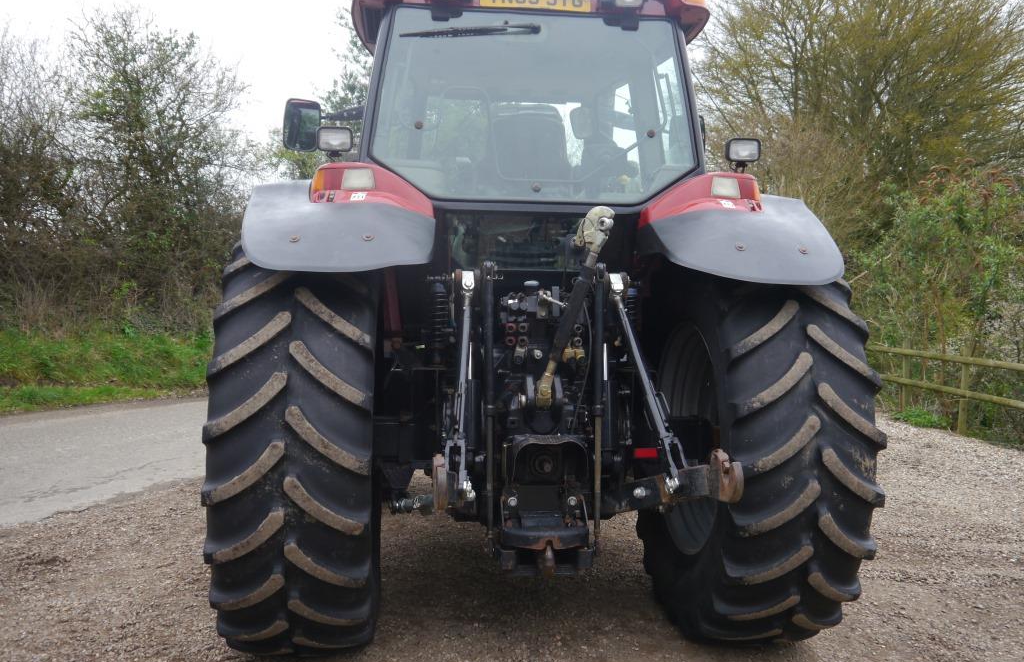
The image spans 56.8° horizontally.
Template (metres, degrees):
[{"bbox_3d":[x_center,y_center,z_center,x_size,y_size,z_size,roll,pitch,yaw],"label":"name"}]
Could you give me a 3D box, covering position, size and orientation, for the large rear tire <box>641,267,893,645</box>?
[{"bbox_3d":[1.048,0.472,4.369,0.615,1.757,1.807,1,0,-5],"label":"large rear tire"}]

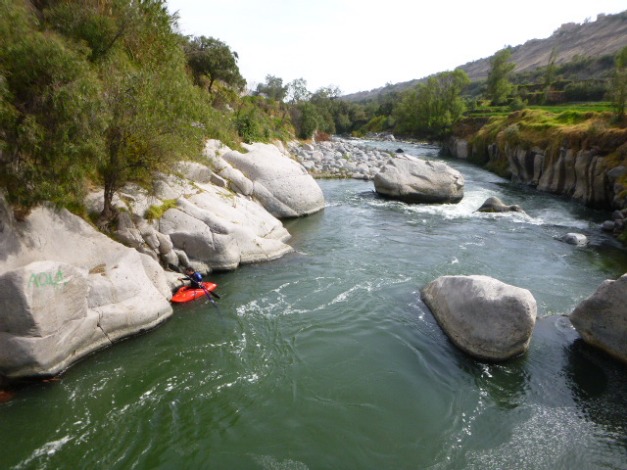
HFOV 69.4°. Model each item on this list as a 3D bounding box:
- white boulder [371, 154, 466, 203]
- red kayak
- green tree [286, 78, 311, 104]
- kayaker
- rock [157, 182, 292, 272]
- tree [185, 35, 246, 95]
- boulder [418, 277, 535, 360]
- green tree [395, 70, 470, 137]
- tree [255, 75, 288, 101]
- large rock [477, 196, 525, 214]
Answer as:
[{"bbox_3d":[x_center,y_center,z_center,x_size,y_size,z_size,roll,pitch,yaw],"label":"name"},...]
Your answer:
[{"bbox_3d":[7.931,-4.250,34.094,5.974,3.090,4.738,0,16,0],"label":"white boulder"},{"bbox_3d":[-4.305,2.106,16.457,0.639,0.371,1.978,15,21,43],"label":"red kayak"},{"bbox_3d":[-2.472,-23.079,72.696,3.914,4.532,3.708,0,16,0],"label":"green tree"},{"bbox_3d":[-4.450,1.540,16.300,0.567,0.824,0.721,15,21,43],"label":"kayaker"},{"bbox_3d":[-3.966,-0.547,21.226,6.180,3.244,4.944,9,18,29],"label":"rock"},{"bbox_3d":[-9.579,-16.161,42.549,5.356,5.047,5.150,0,16,0],"label":"tree"},{"bbox_3d":[4.995,2.372,14.072,2.575,1.545,4.017,-4,16,-14],"label":"boulder"},{"bbox_3d":[21.836,-24.496,85.130,13.184,12.360,10.815,0,16,0],"label":"green tree"},{"bbox_3d":[-6.231,-21.427,66.741,5.047,4.326,4.738,0,16,0],"label":"tree"},{"bbox_3d":[12.360,-1.955,30.348,2.884,0.978,1.648,0,16,0],"label":"large rock"}]

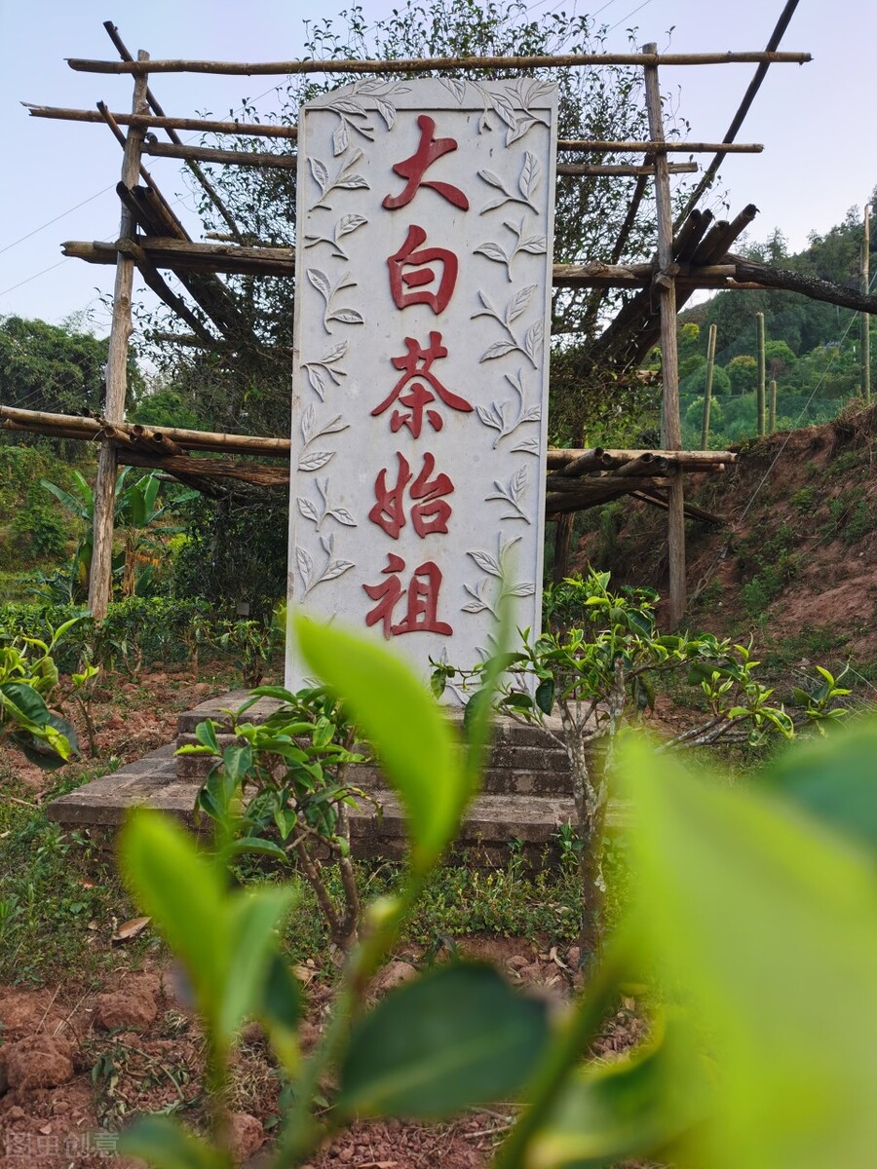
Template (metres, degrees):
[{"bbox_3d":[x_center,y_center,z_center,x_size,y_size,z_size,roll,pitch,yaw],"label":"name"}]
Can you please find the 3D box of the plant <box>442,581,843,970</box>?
[{"bbox_3d":[0.546,0.483,2.450,1.120,1.063,0.880,1,-1,0],"label":"plant"}]

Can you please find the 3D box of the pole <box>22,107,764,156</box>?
[{"bbox_3d":[-0.298,-2.992,5.990,4.883,0.075,0.070,3,-2,0],"label":"pole"}]

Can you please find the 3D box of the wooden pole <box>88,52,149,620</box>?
[{"bbox_3d":[-2.539,-1.813,7.300,0.160,4.927,0.160,4,0,0],"label":"wooden pole"}]

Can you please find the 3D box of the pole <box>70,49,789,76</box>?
[{"bbox_3d":[0.003,-3.445,6.010,4.906,0.095,0.080,0,-2,0],"label":"pole"}]

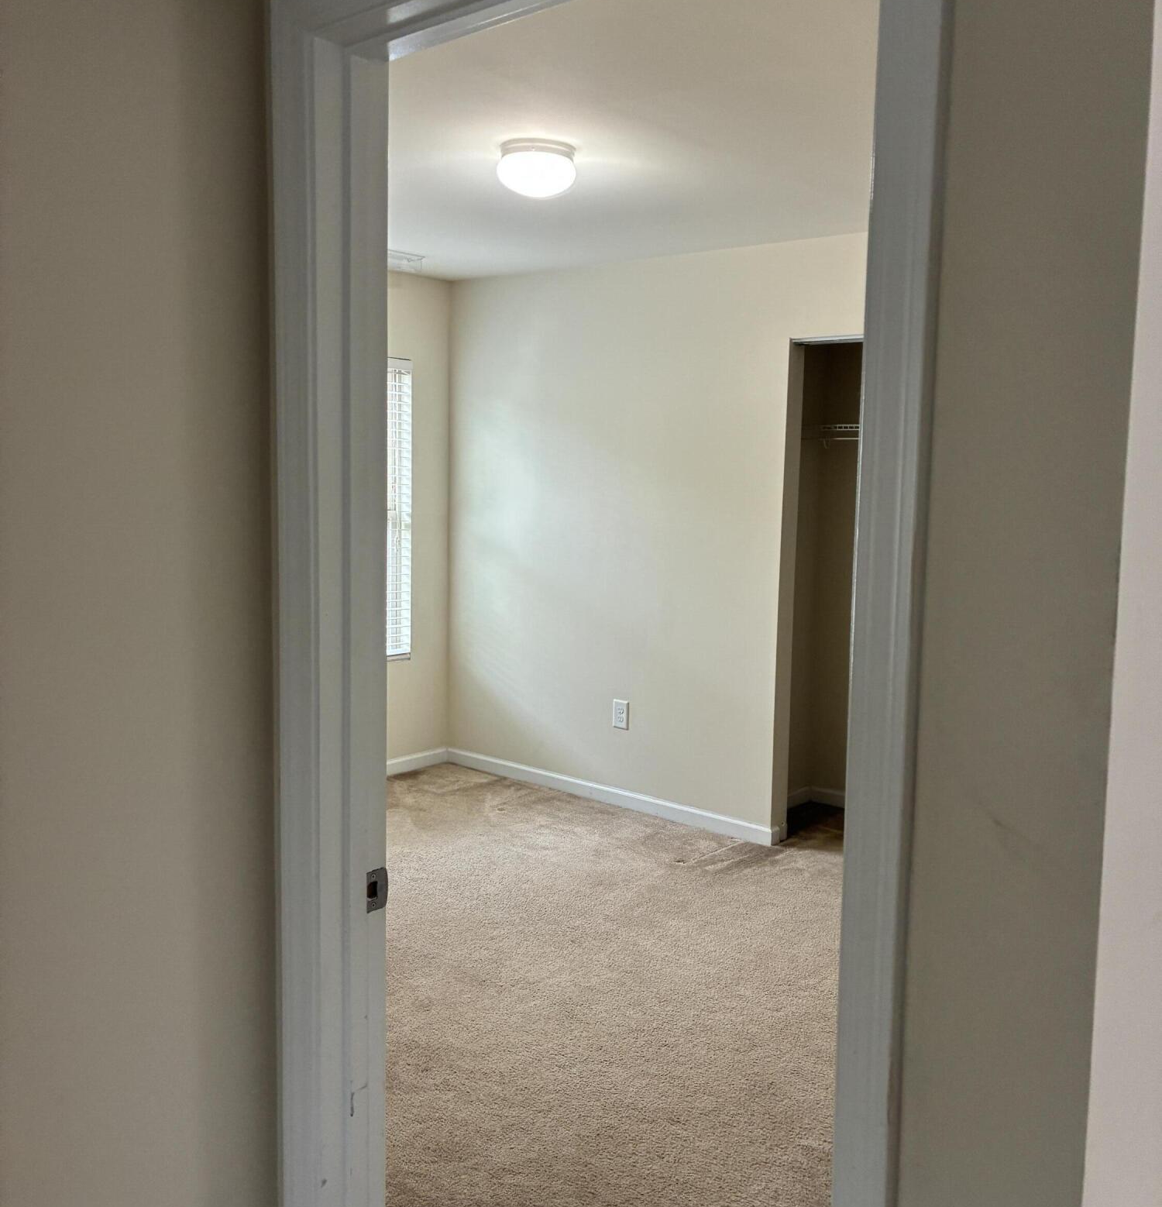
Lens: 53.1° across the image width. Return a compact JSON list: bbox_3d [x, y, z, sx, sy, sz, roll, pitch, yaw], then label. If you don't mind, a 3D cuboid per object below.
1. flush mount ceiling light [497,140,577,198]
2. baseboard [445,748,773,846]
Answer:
[{"bbox_3d":[-0.127,-1.268,3.429,0.237,0.135,0.237,1,6,0],"label":"flush mount ceiling light"},{"bbox_3d":[0.050,0.869,5.412,1.985,0.074,0.016,7,8,42],"label":"baseboard"}]

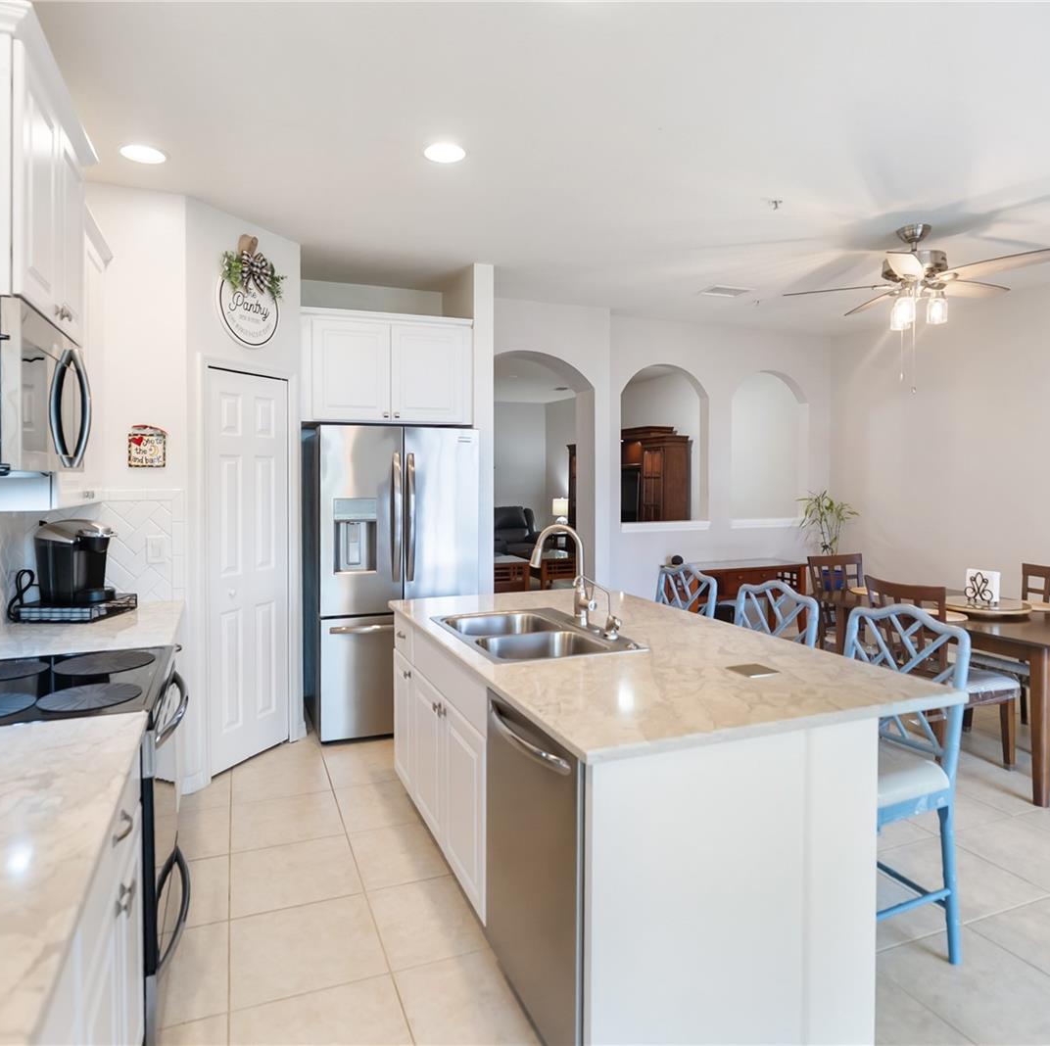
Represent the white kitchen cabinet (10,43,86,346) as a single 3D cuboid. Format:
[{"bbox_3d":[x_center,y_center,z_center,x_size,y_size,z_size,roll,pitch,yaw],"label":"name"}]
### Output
[{"bbox_3d":[-1.459,-0.812,1.794,0.420,0.605,0.770,-1,3,-22],"label":"white kitchen cabinet"}]

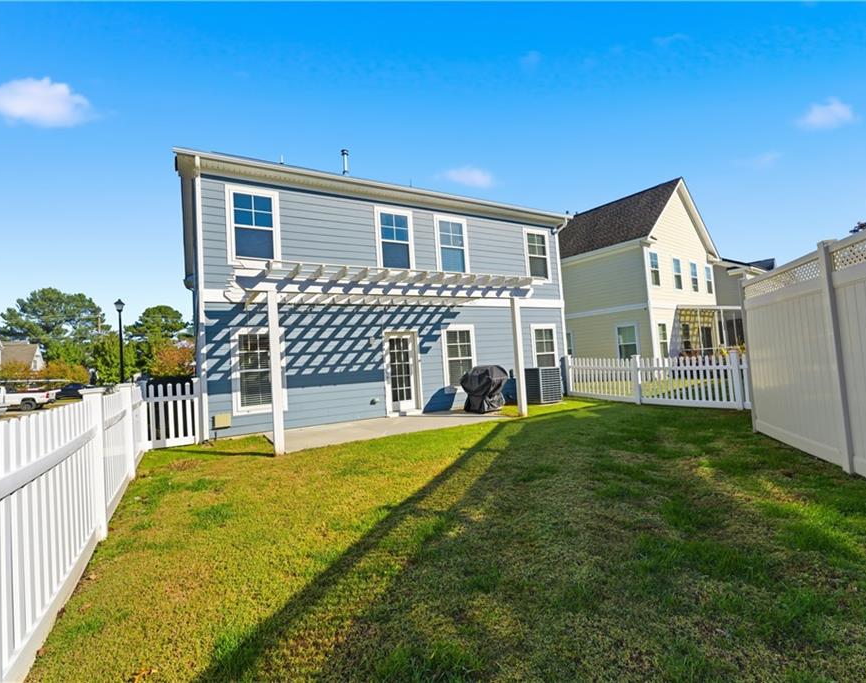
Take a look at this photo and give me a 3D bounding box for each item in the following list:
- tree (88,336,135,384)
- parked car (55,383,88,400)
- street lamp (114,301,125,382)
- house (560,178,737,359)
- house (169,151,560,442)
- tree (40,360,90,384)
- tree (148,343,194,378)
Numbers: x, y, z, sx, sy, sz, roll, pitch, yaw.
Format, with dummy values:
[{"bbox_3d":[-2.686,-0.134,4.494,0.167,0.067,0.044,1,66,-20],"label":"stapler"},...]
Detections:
[{"bbox_3d":[-27.201,2.161,33.880,3.300,5.530,3.300,-1,-3,-39],"label":"tree"},{"bbox_3d":[-32.853,4.582,36.500,4.600,1.520,1.820,-2,-3,-29],"label":"parked car"},{"bbox_3d":[-13.651,0.645,17.390,0.400,5.080,0.400,-1,-3,-38],"label":"street lamp"},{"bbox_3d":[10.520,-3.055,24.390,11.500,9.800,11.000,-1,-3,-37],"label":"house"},{"bbox_3d":[-2.721,-2.019,15.049,11.300,8.500,10.600,-2,-3,-29],"label":"house"},{"bbox_3d":[-36.892,3.925,39.913,3.700,4.040,3.700,-1,-3,-43],"label":"tree"},{"bbox_3d":[-21.458,2.267,32.905,3.400,4.380,3.400,-2,-3,-33],"label":"tree"}]

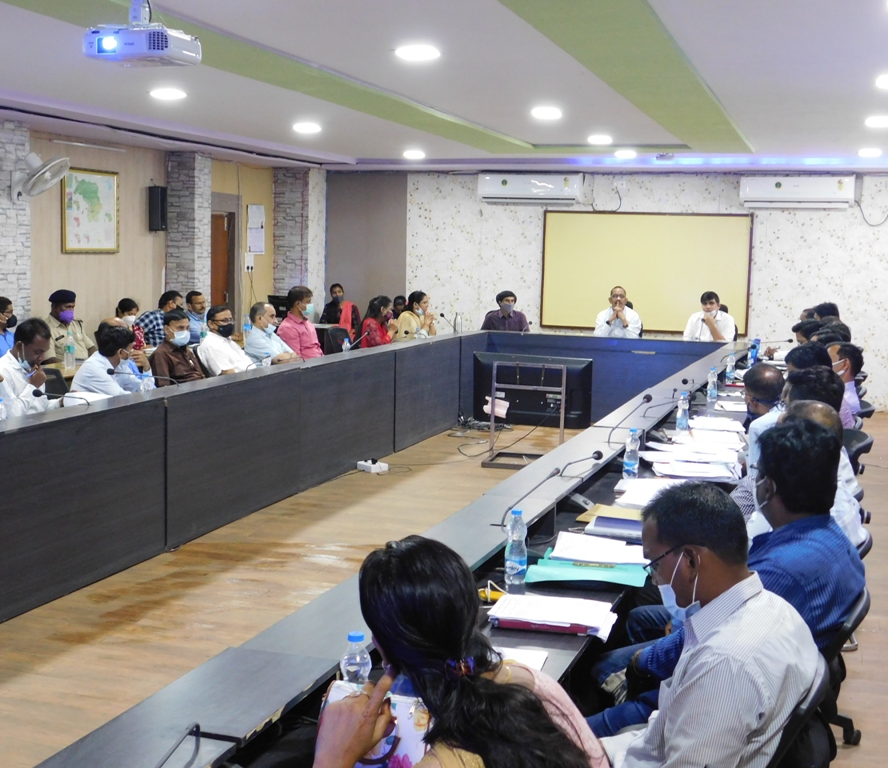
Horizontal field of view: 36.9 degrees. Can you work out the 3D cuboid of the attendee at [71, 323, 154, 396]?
[{"bbox_3d":[-1.813,0.244,7.766,0.750,1.179,0.500,3,6,13],"label":"attendee"}]

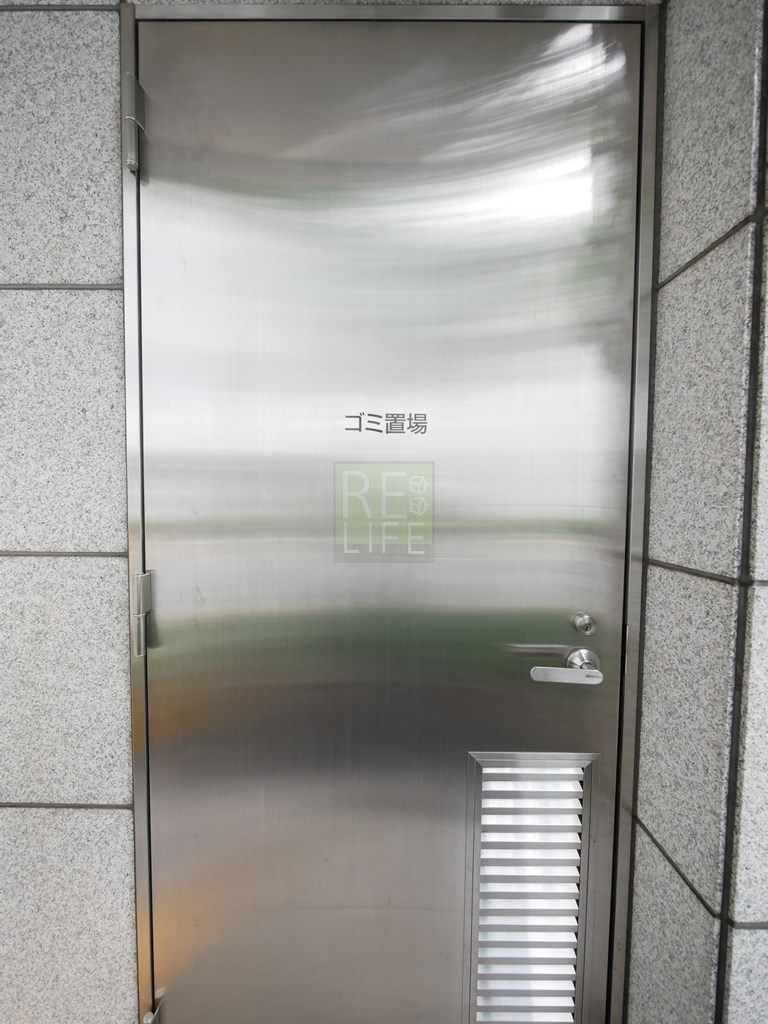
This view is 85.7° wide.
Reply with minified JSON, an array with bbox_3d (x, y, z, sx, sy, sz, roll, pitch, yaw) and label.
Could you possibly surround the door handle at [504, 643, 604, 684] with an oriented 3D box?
[{"bbox_3d":[0.305,0.266,0.693,0.138,0.056,0.055,0,3,0],"label":"door handle"}]

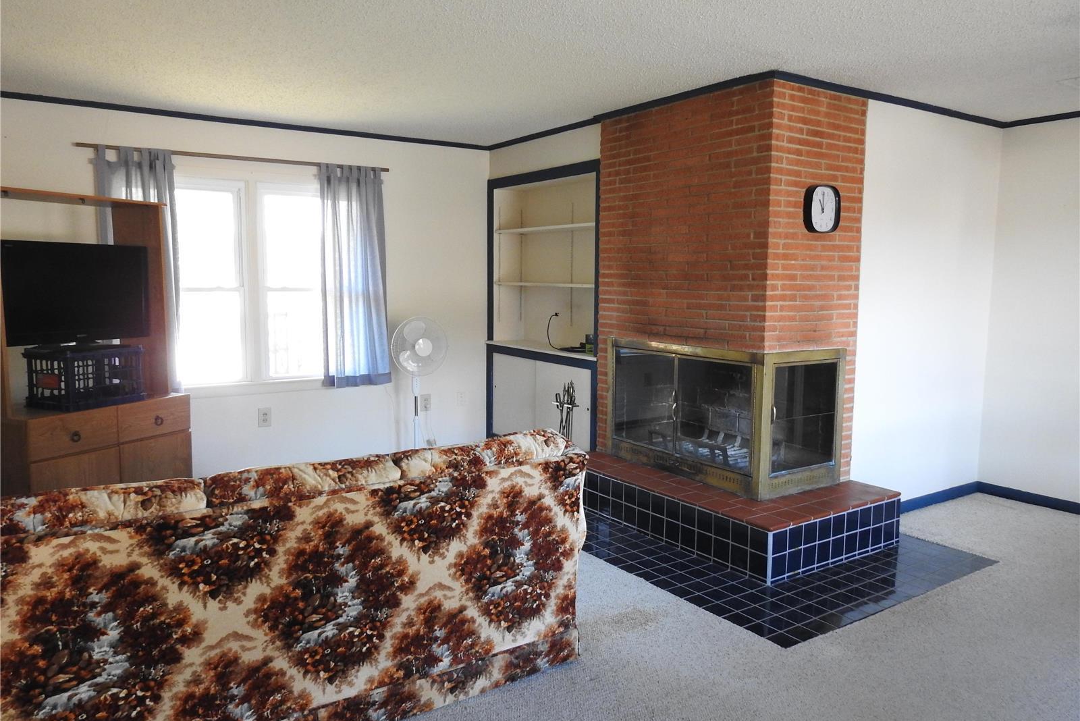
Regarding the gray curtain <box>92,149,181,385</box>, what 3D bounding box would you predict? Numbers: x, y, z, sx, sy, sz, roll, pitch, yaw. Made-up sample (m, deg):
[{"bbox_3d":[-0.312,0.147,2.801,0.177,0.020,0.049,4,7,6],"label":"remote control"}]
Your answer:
[{"bbox_3d":[-2.446,-0.525,4.591,0.442,1.510,0.101,-4,7,-34],"label":"gray curtain"}]

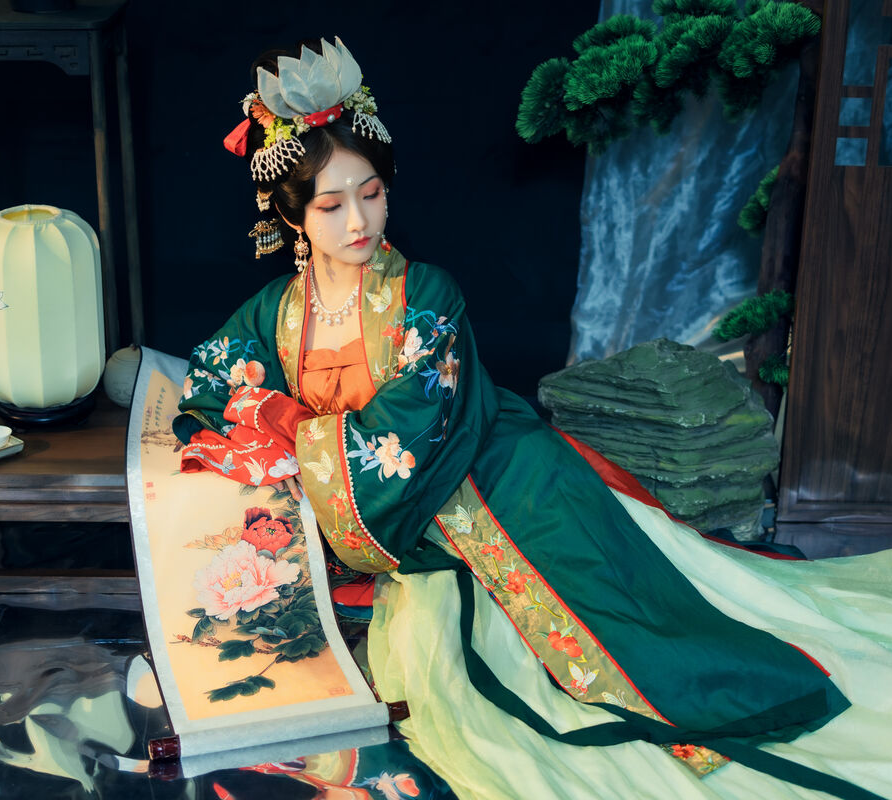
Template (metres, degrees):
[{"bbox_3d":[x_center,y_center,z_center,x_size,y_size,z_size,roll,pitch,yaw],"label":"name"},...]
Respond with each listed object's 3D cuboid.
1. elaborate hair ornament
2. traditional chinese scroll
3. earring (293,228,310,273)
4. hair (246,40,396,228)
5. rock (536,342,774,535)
[{"bbox_3d":[-0.205,-0.435,2.490,0.235,0.180,0.150,-22,39,-12],"label":"elaborate hair ornament"},{"bbox_3d":[-0.332,0.171,2.764,0.366,0.154,0.999,-9,46,-8],"label":"traditional chinese scroll"},{"bbox_3d":[-0.218,-0.225,2.510,0.022,0.066,0.015,4,21,9],"label":"earring"},{"bbox_3d":[-0.195,-0.416,2.570,0.195,0.255,0.225,-22,39,-12],"label":"hair"},{"bbox_3d":[0.390,0.043,3.150,0.417,0.349,0.291,1,20,0],"label":"rock"}]

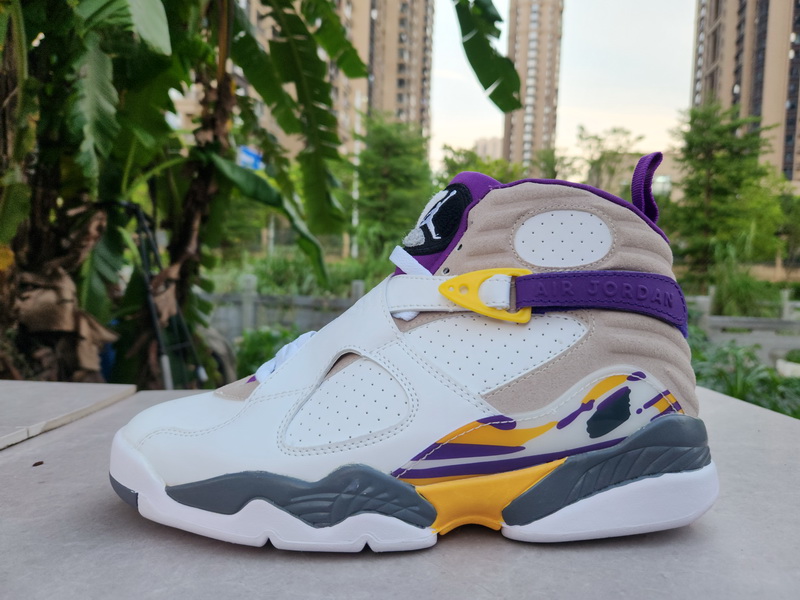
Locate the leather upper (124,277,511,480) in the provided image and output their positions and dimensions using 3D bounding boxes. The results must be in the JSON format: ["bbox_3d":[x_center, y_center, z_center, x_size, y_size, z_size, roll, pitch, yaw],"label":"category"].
[{"bbox_3d":[-0.045,0.033,0.267,0.181,0.087,0.090,1,3,0],"label":"leather upper"}]

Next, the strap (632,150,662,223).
[{"bbox_3d":[0.126,-0.057,0.272,0.017,0.036,0.022,1,3,0],"label":"strap"}]

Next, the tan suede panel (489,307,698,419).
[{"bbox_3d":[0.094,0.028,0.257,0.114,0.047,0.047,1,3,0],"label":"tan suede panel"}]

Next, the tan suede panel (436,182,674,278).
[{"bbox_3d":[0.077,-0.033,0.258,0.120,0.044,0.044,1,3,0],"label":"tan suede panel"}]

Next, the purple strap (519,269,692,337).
[{"bbox_3d":[0.098,0.002,0.263,0.094,0.032,0.059,1,3,0],"label":"purple strap"}]

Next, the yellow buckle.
[{"bbox_3d":[0.038,-0.002,0.239,0.041,0.024,0.010,1,3,8],"label":"yellow buckle"}]

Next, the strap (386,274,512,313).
[{"bbox_3d":[0.022,-0.003,0.246,0.056,0.017,0.024,1,3,10],"label":"strap"}]

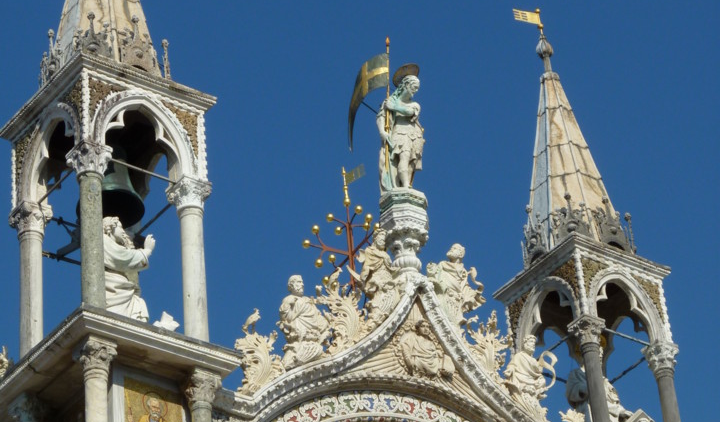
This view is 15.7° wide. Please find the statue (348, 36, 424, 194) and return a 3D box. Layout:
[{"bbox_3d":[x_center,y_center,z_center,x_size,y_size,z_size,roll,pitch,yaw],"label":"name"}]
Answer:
[{"bbox_3d":[0.439,-1.225,39.513,0.790,2.686,1.106,19,-41,-32],"label":"statue"}]

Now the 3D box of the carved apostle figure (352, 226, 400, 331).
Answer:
[{"bbox_3d":[0.242,0.942,37.573,0.616,1.635,0.490,19,-41,-32],"label":"carved apostle figure"}]

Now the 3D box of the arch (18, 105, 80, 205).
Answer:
[{"bbox_3d":[-4.138,-0.853,35.929,0.332,1.327,1.619,19,-41,-32],"label":"arch"}]

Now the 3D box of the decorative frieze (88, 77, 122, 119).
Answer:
[{"bbox_3d":[-3.298,-1.417,33.795,0.520,0.750,0.100,19,-41,-31],"label":"decorative frieze"}]

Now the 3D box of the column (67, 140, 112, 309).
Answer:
[{"bbox_3d":[-3.348,0.339,32.644,0.430,2.500,0.430,19,-41,-31],"label":"column"}]

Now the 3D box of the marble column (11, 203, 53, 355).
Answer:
[{"bbox_3d":[-4.433,1.148,35.254,0.474,2.678,0.474,19,-41,-32],"label":"marble column"}]

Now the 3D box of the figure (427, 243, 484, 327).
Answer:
[{"bbox_3d":[1.327,1.026,36.174,0.780,1.420,0.550,19,-41,-31],"label":"figure"}]

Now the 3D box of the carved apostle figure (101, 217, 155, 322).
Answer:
[{"bbox_3d":[-3.058,0.904,33.327,0.800,2.000,0.750,-23,-37,24],"label":"carved apostle figure"}]

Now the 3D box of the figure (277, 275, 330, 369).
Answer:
[{"bbox_3d":[-0.813,1.517,36.130,0.671,1.382,0.490,19,-41,-32],"label":"figure"}]

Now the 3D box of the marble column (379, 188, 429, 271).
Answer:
[{"bbox_3d":[0.656,0.301,38.385,0.648,1.161,0.648,19,-41,-32],"label":"marble column"}]

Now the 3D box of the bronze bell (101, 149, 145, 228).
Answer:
[{"bbox_3d":[-3.303,-0.414,34.407,0.900,0.970,0.900,-4,-34,-2],"label":"bronze bell"}]

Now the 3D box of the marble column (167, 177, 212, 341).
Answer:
[{"bbox_3d":[-2.130,0.753,33.426,0.430,2.520,0.430,19,-41,-31],"label":"marble column"}]

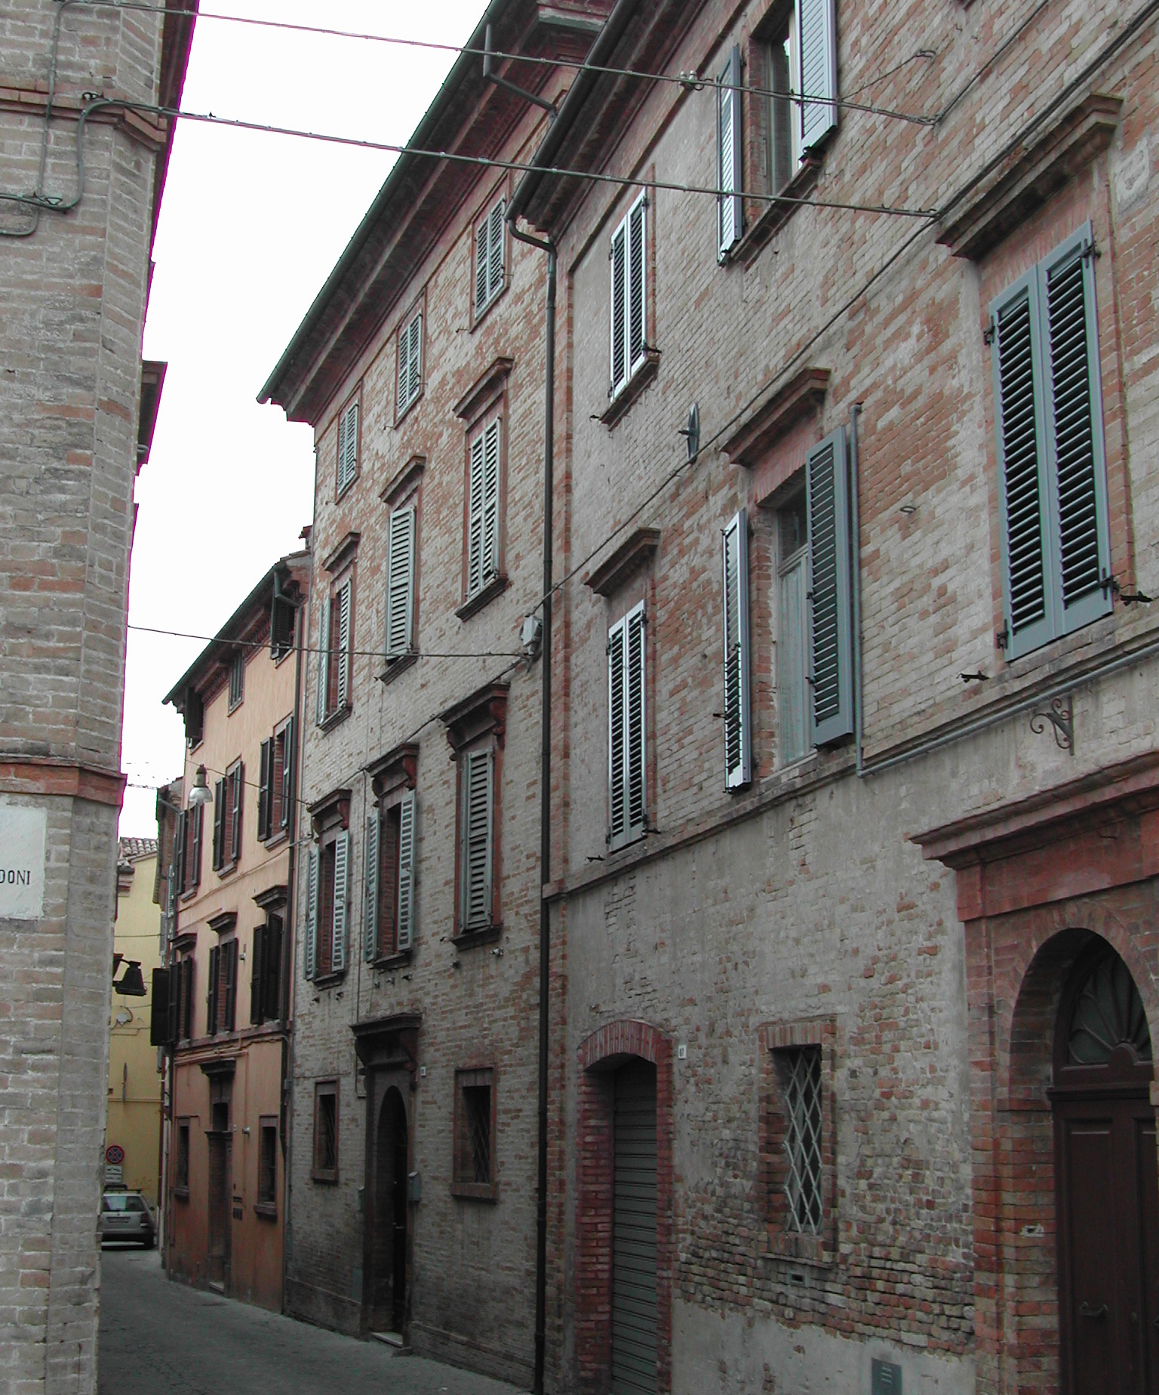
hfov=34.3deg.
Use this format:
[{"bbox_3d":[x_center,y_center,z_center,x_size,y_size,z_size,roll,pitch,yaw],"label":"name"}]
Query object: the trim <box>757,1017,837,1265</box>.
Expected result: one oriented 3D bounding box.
[{"bbox_3d":[1.422,2.819,11.951,0.140,1.479,1.222,4,-14,-16],"label":"trim"}]

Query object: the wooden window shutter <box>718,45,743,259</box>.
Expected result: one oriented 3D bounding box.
[{"bbox_3d":[1.148,-4.142,14.355,0.055,1.610,0.485,3,-13,-9],"label":"wooden window shutter"}]

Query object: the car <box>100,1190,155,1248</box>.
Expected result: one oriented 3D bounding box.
[{"bbox_3d":[-12.582,14.313,51.722,1.720,1.500,4.300,3,-13,-11],"label":"car"}]

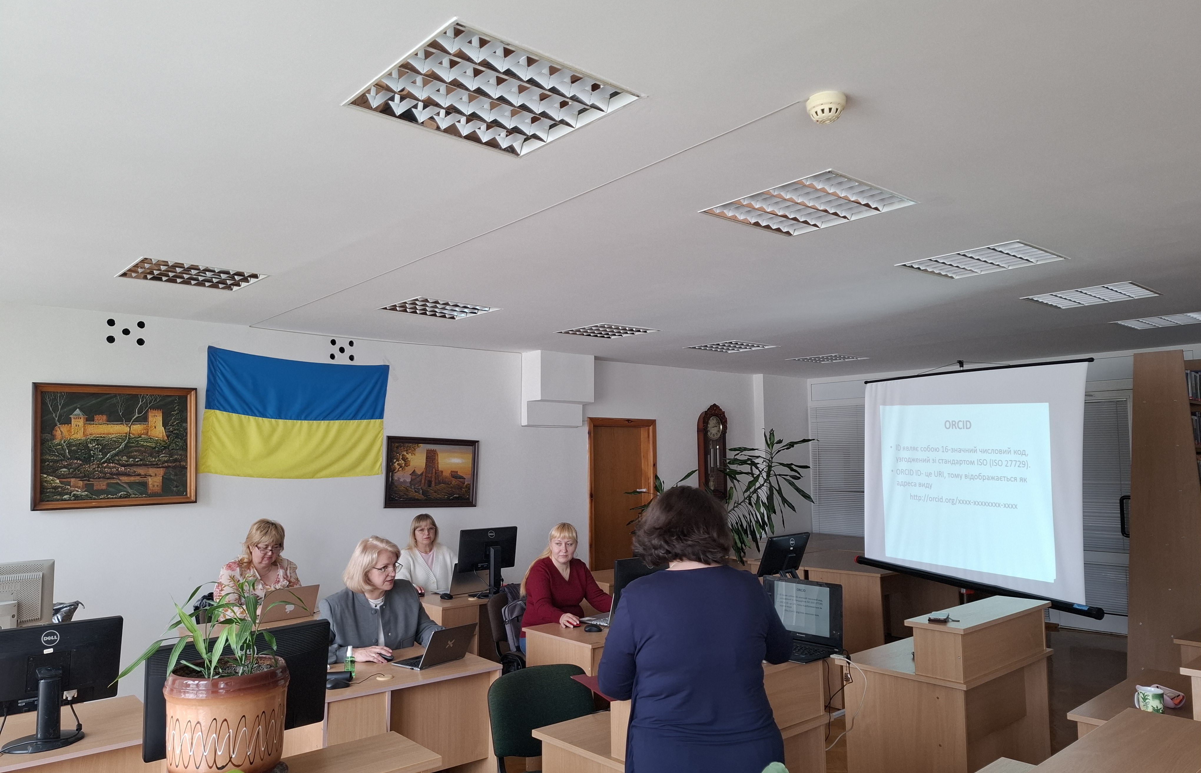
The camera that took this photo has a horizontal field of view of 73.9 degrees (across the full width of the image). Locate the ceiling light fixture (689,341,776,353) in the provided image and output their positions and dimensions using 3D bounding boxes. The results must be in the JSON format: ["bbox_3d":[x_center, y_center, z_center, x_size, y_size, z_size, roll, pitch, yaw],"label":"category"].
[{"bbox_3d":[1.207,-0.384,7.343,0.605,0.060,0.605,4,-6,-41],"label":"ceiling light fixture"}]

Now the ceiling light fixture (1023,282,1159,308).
[{"bbox_3d":[3.065,-0.581,4.983,0.610,0.070,0.610,4,-6,-40],"label":"ceiling light fixture"}]

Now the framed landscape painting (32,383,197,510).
[{"bbox_3d":[-3.269,0.406,5.424,0.973,0.817,0.050,4,-6,-41],"label":"framed landscape painting"}]

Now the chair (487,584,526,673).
[{"bbox_3d":[-0.374,1.735,5.057,0.540,0.860,0.580,3,-6,-33],"label":"chair"}]

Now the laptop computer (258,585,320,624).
[{"bbox_3d":[-1.885,1.268,4.725,0.317,0.210,0.290,5,-7,-44],"label":"laptop computer"}]

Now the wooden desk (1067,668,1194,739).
[{"bbox_3d":[2.308,1.601,3.023,0.960,0.755,0.600,4,-6,-40],"label":"wooden desk"}]

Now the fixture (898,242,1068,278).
[{"bbox_3d":[1.945,-0.654,4.066,0.606,0.070,0.606,4,-6,-40],"label":"fixture"}]

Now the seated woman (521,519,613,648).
[{"bbox_3d":[-0.197,1.500,4.869,0.540,1.280,0.760,3,-6,-31],"label":"seated woman"}]

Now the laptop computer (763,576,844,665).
[{"bbox_3d":[0.690,0.872,3.012,0.270,0.240,0.360,5,-7,-44],"label":"laptop computer"}]

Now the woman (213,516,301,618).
[{"bbox_3d":[-2.090,1.478,4.897,0.544,1.311,0.726,4,-7,-43],"label":"woman"}]

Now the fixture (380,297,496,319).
[{"bbox_3d":[-1.085,-0.542,5.387,0.605,0.060,0.605,4,-6,-41],"label":"fixture"}]

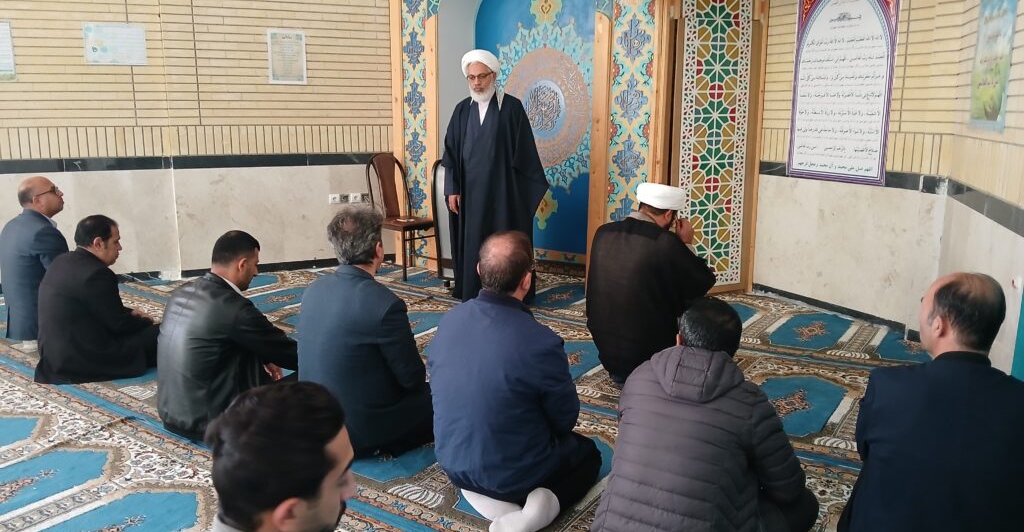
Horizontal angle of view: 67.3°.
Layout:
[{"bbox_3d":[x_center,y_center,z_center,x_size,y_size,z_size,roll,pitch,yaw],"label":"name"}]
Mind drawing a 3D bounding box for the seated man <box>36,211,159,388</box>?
[{"bbox_3d":[-2.131,0.135,3.955,0.560,0.780,0.660,8,13,37],"label":"seated man"}]

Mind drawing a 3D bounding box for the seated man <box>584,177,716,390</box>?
[{"bbox_3d":[0.730,0.060,3.970,0.620,0.950,0.700,7,12,35],"label":"seated man"}]

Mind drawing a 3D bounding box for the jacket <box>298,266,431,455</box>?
[{"bbox_3d":[-0.552,0.324,3.043,0.530,0.700,0.560,7,12,35],"label":"jacket"}]

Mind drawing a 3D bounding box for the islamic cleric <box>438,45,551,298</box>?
[{"bbox_3d":[-0.132,-0.652,5.622,0.740,1.770,0.500,4,11,22],"label":"islamic cleric"}]

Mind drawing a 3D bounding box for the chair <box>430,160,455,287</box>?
[{"bbox_3d":[-0.338,-0.378,6.280,0.520,1.000,0.460,-8,13,-39],"label":"chair"}]

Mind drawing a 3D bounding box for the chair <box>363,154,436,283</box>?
[{"bbox_3d":[-0.968,-0.430,6.556,0.540,1.000,0.450,6,12,31],"label":"chair"}]

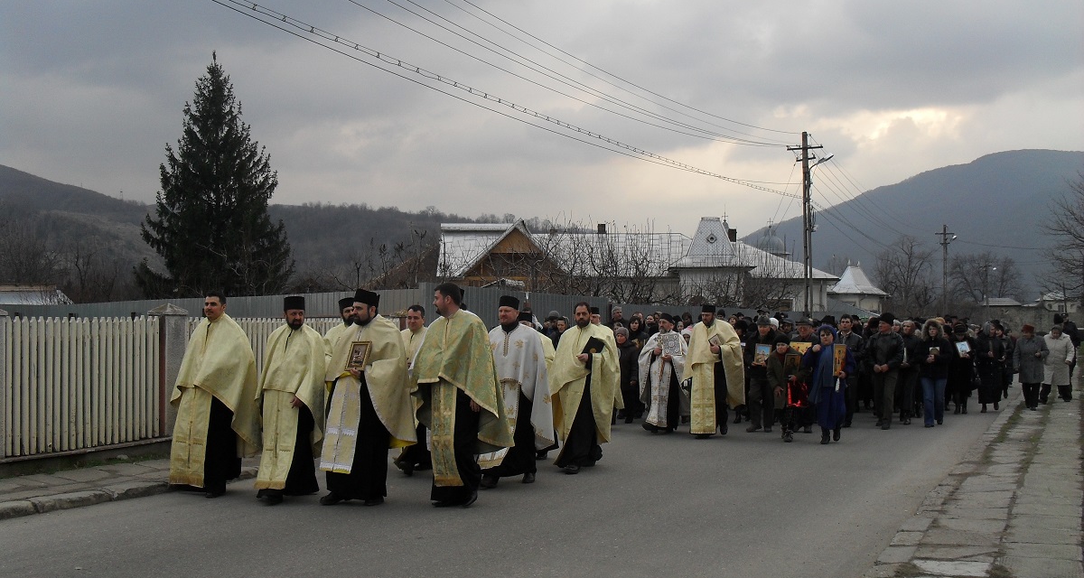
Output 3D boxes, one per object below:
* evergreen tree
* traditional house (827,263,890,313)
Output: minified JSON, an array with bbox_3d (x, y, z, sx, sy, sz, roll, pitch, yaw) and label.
[{"bbox_3d":[-11.000,-2.400,37.000,5.400,11.000,5.400,1,-2,-16],"label":"evergreen tree"},{"bbox_3d":[20.000,1.280,70.000,3.800,6.200,5.600,-1,-2,36],"label":"traditional house"}]

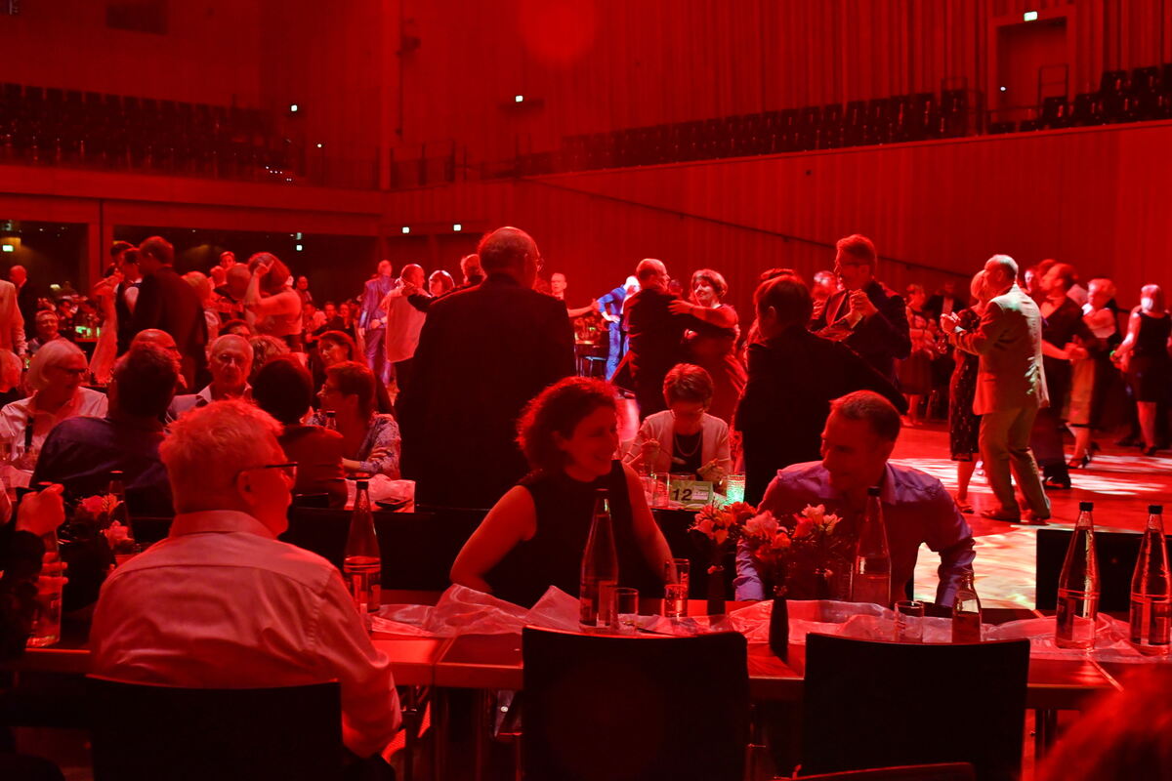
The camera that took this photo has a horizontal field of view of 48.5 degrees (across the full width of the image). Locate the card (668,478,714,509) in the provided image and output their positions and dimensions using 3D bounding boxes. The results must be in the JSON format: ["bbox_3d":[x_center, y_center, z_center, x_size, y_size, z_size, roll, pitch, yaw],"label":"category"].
[{"bbox_3d":[0.356,0.342,4.417,0.150,0.092,0.075,2,4,21],"label":"card"}]

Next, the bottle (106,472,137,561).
[{"bbox_3d":[-1.093,0.338,3.030,0.084,0.298,0.084,1,4,4],"label":"bottle"}]

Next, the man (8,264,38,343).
[{"bbox_3d":[-5.276,-0.299,12.200,0.330,1.760,0.500,-2,5,-39],"label":"man"}]

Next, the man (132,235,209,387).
[{"bbox_3d":[-2.394,0.006,7.500,0.500,1.800,0.380,-3,5,-41],"label":"man"}]

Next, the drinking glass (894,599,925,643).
[{"bbox_3d":[0.658,0.464,2.647,0.060,0.080,0.060,1,4,6],"label":"drinking glass"}]

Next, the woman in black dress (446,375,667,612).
[{"bbox_3d":[-0.056,0.594,3.310,0.560,1.255,0.700,0,4,-11],"label":"woman in black dress"}]

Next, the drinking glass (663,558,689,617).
[{"bbox_3d":[0.203,0.447,2.920,0.057,0.128,0.057,1,4,4],"label":"drinking glass"}]

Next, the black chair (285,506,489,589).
[{"bbox_3d":[-0.552,0.762,3.450,0.470,0.840,0.530,1,4,6],"label":"black chair"}]

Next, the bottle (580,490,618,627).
[{"bbox_3d":[0.031,0.366,2.830,0.084,0.298,0.084,1,4,4],"label":"bottle"}]

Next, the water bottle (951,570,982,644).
[{"bbox_3d":[0.784,0.451,2.680,0.058,0.166,0.058,1,4,4],"label":"water bottle"}]

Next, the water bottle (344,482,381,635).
[{"bbox_3d":[-0.507,0.351,2.950,0.084,0.298,0.084,1,4,4],"label":"water bottle"}]

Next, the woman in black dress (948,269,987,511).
[{"bbox_3d":[2.701,0.012,9.150,0.420,1.670,0.480,3,5,30],"label":"woman in black dress"}]

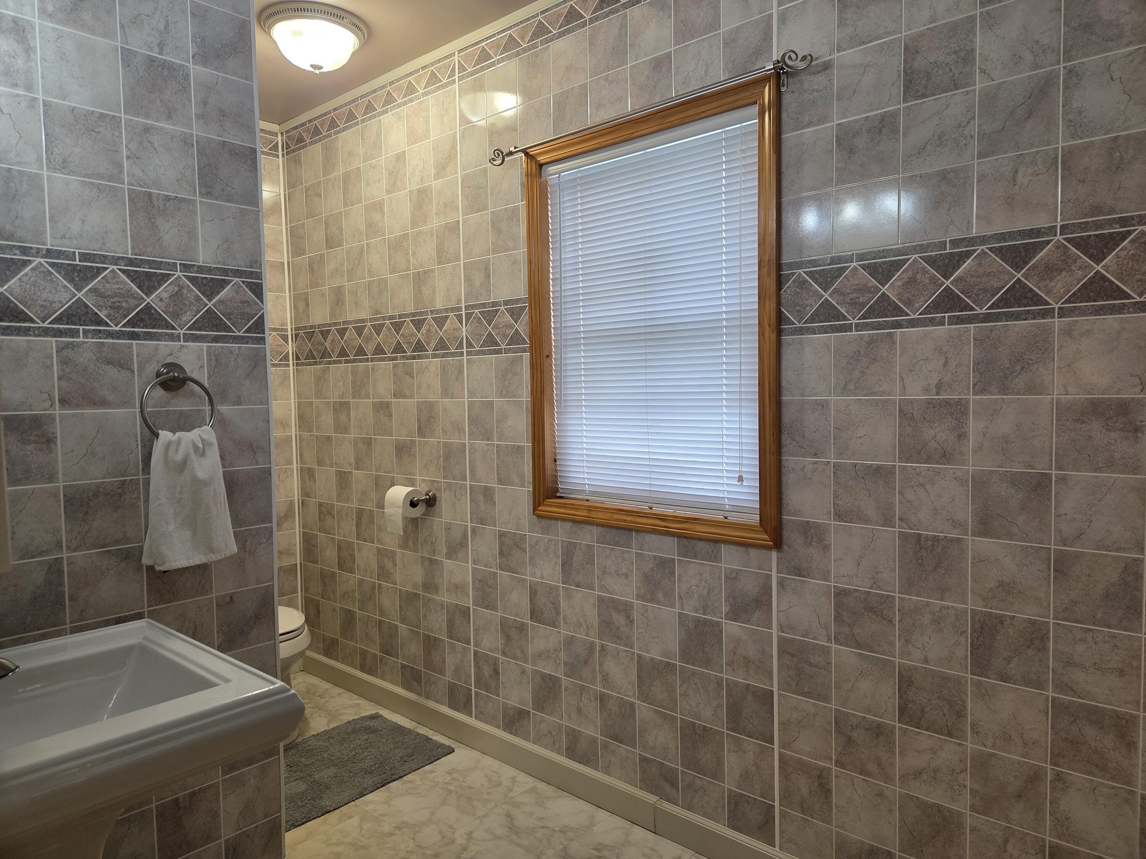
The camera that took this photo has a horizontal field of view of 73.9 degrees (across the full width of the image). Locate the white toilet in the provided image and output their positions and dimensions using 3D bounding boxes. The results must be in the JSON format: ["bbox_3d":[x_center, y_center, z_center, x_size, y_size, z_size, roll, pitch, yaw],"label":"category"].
[{"bbox_3d":[-1.319,0.830,3.096,0.700,0.740,0.420,2,4,42],"label":"white toilet"}]

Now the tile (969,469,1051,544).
[{"bbox_3d":[0.921,0.161,1.598,0.150,0.150,0.010,2,4,42],"label":"tile"}]

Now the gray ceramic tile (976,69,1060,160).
[{"bbox_3d":[0.905,-0.638,1.548,0.150,0.150,0.010,2,4,42],"label":"gray ceramic tile"}]

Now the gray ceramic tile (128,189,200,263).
[{"bbox_3d":[-0.942,-0.468,1.754,0.010,0.153,0.152,2,4,42],"label":"gray ceramic tile"}]

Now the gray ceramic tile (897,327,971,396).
[{"bbox_3d":[0.798,-0.148,1.679,0.150,0.150,0.010,2,4,42],"label":"gray ceramic tile"}]

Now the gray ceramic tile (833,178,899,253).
[{"bbox_3d":[0.682,-0.493,1.761,0.150,0.150,0.010,2,4,42],"label":"gray ceramic tile"}]

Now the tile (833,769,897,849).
[{"bbox_3d":[0.705,0.914,1.837,0.150,0.150,0.010,2,4,42],"label":"tile"}]

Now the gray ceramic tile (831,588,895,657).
[{"bbox_3d":[0.697,0.457,1.815,0.150,0.150,0.010,2,4,42],"label":"gray ceramic tile"}]

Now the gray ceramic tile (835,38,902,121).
[{"bbox_3d":[0.677,-0.797,1.745,0.150,0.150,0.010,2,4,42],"label":"gray ceramic tile"}]

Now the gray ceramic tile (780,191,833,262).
[{"bbox_3d":[0.570,-0.499,1.869,0.150,0.150,0.010,2,4,42],"label":"gray ceramic tile"}]

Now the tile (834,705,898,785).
[{"bbox_3d":[0.702,0.762,1.829,0.150,0.150,0.010,2,4,42],"label":"tile"}]

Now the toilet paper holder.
[{"bbox_3d":[-0.619,0.266,2.940,0.205,0.072,0.090,2,4,42],"label":"toilet paper holder"}]

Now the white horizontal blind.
[{"bbox_3d":[0.212,-0.302,2.230,0.755,1.063,0.050,2,4,42],"label":"white horizontal blind"}]

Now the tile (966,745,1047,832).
[{"bbox_3d":[0.930,0.771,1.630,0.150,0.151,0.010,2,4,42],"label":"tile"}]

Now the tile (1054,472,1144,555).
[{"bbox_3d":[1.034,0.164,1.496,0.150,0.150,0.010,2,4,42],"label":"tile"}]

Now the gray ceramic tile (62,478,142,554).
[{"bbox_3d":[-1.030,0.188,1.673,0.010,0.150,0.152,2,4,42],"label":"gray ceramic tile"}]

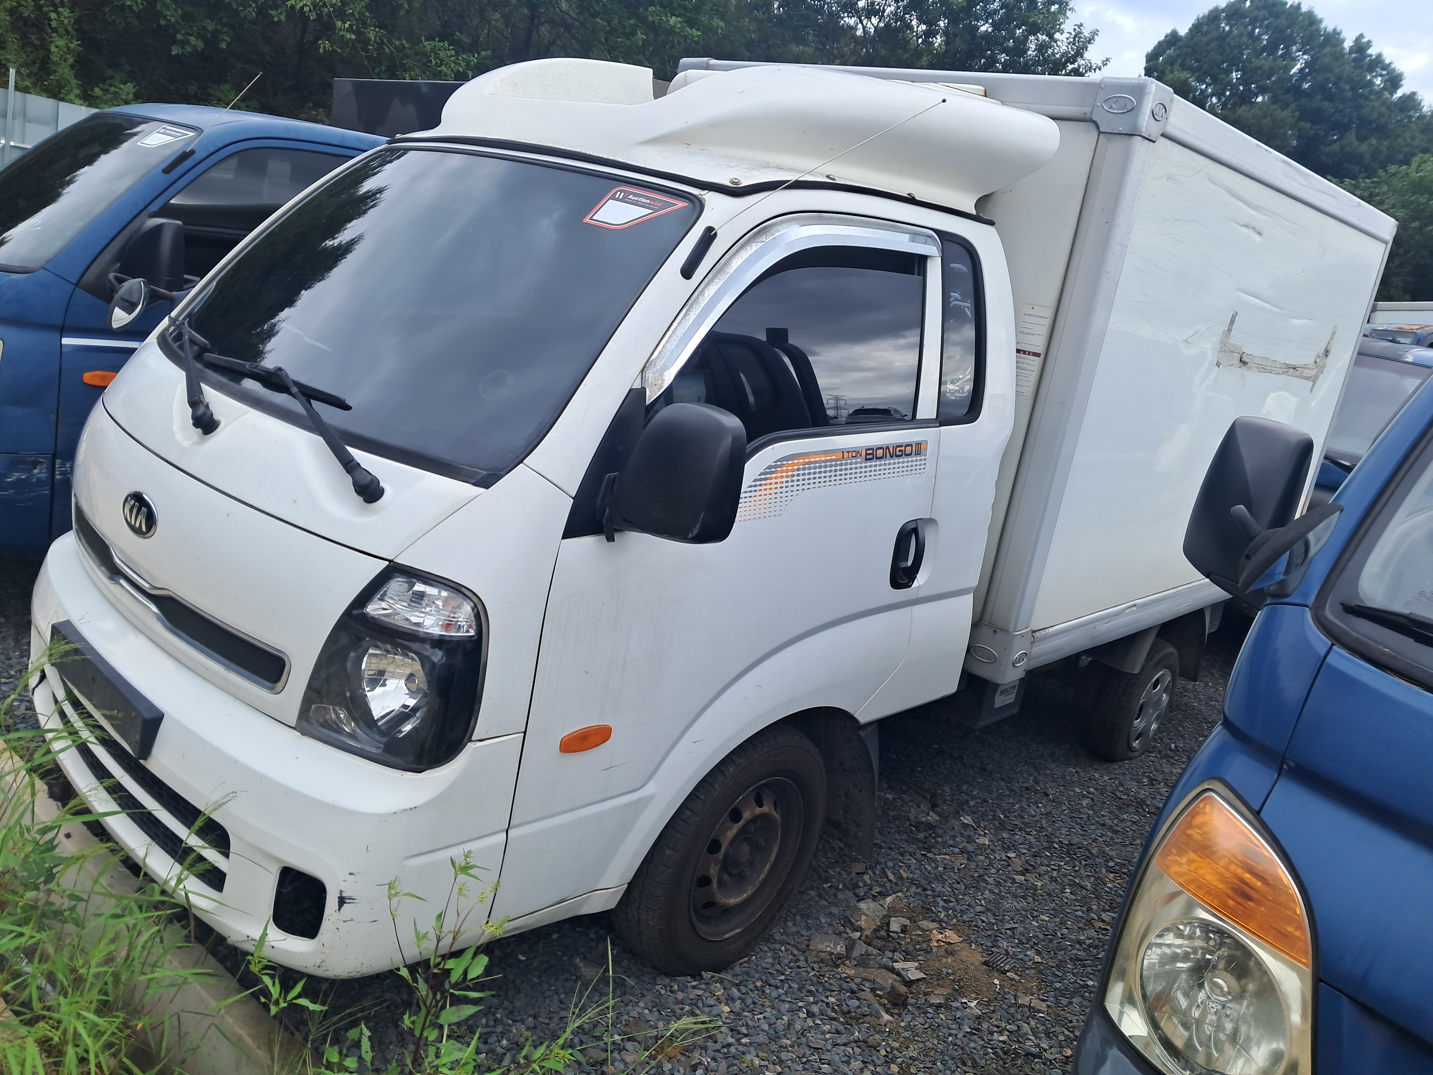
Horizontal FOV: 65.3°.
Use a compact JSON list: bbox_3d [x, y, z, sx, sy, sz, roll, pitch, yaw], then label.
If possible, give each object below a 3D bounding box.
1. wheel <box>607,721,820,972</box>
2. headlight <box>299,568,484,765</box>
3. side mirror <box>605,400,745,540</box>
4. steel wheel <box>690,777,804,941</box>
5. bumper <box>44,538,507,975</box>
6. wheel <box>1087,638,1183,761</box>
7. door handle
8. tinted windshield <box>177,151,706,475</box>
[{"bbox_3d":[0.019,0.774,2.821,0.195,0.645,0.650,22,19,37],"label":"wheel"},{"bbox_3d":[-0.565,0.232,1.965,0.303,0.358,0.253,22,19,38],"label":"headlight"},{"bbox_3d":[-0.050,-0.099,1.983,0.222,0.268,0.162,22,19,38],"label":"side mirror"},{"bbox_3d":[0.028,0.775,2.813,0.160,0.425,0.425,22,19,37],"label":"steel wheel"},{"bbox_3d":[-1.152,0.358,2.463,1.707,0.505,0.424,22,19,38],"label":"bumper"},{"bbox_3d":[1.794,0.700,4.777,0.170,0.565,0.570,22,19,38],"label":"wheel"},{"bbox_3d":[0.500,0.045,2.845,0.056,0.187,0.111,22,19,38],"label":"door handle"},{"bbox_3d":[-0.728,-0.570,2.510,1.404,0.121,0.859,22,63,38],"label":"tinted windshield"}]

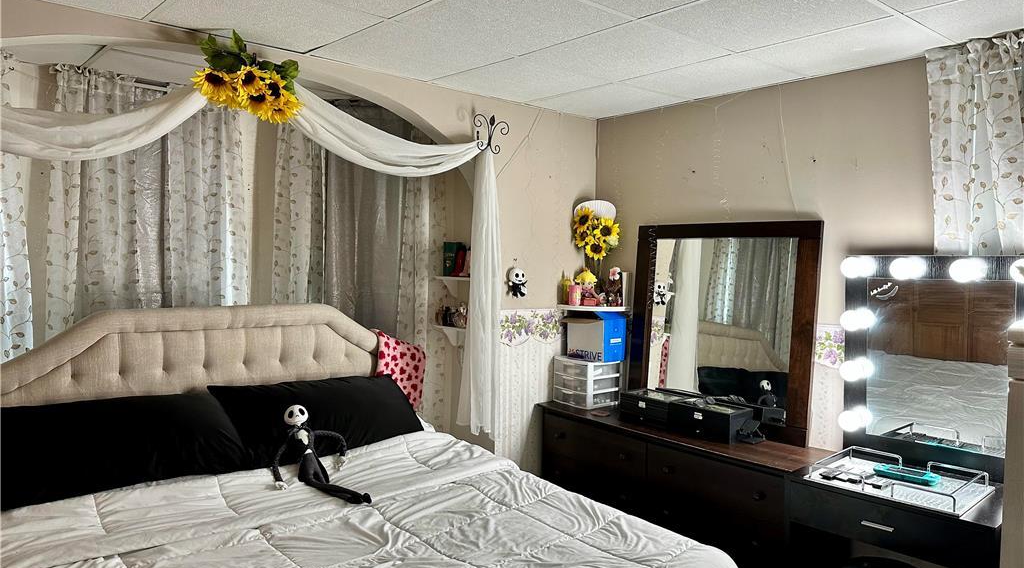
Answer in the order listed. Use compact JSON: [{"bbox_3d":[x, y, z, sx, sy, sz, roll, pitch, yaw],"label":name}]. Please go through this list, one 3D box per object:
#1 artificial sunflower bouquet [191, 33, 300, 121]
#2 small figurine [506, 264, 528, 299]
[{"bbox_3d":[-0.999,-0.769,2.724,0.365,0.295,0.170,-1,3,-41],"label":"artificial sunflower bouquet"},{"bbox_3d":[0.038,-0.008,3.741,0.100,0.172,0.065,-1,3,-41],"label":"small figurine"}]

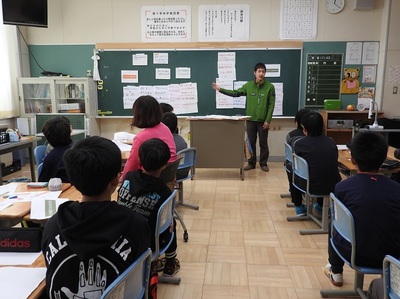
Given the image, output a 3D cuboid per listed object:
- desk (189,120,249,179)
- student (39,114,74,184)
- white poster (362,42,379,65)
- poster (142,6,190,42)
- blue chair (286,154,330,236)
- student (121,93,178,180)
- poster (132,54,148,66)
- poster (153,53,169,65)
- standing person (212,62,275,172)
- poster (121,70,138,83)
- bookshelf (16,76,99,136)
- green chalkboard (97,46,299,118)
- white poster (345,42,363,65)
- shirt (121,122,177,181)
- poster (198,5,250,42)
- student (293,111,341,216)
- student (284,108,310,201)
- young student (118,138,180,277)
[{"bbox_3d":[0.279,-0.029,5.181,0.900,0.900,0.480,0,9,5],"label":"desk"},{"bbox_3d":[-1.177,0.240,3.038,0.450,1.090,0.640,6,11,34],"label":"student"},{"bbox_3d":[2.880,-1.619,5.837,0.257,0.360,0.010,0,9,5],"label":"white poster"},{"bbox_3d":[-0.586,-2.182,6.015,0.868,0.589,0.015,1,10,5],"label":"poster"},{"bbox_3d":[1.099,0.397,3.250,0.430,0.685,0.370,-2,10,-10],"label":"blue chair"},{"bbox_3d":[-0.465,0.117,3.263,0.480,1.250,0.720,-7,12,-37],"label":"student"},{"bbox_3d":[-1.057,-1.584,6.115,0.264,0.189,0.010,1,10,5],"label":"poster"},{"bbox_3d":[-0.692,-1.600,6.081,0.263,0.184,0.010,1,10,5],"label":"poster"},{"bbox_3d":[0.694,-0.508,5.526,1.010,1.700,0.400,2,10,12],"label":"standing person"},{"bbox_3d":[-1.256,-1.302,6.179,0.308,0.222,0.010,1,10,5],"label":"poster"},{"bbox_3d":[-2.520,-0.504,6.271,1.250,1.510,0.420,0,9,5],"label":"bookshelf"},{"bbox_3d":[-0.067,-1.167,6.122,3.607,1.201,0.060,1,10,5],"label":"green chalkboard"},{"bbox_3d":[2.596,-1.624,5.848,0.249,0.360,0.010,1,10,5],"label":"white poster"},{"bbox_3d":[-0.443,0.066,3.050,0.460,0.560,0.400,-6,11,-30],"label":"shirt"},{"bbox_3d":[0.424,-2.169,5.950,0.873,0.593,0.015,0,9,5],"label":"poster"},{"bbox_3d":[1.084,0.175,3.316,0.440,1.100,0.680,1,10,8],"label":"student"},{"bbox_3d":[1.198,0.058,4.080,0.430,1.080,0.660,0,9,5],"label":"student"},{"bbox_3d":[-0.318,0.405,2.202,0.410,1.010,0.580,2,10,13],"label":"young student"}]

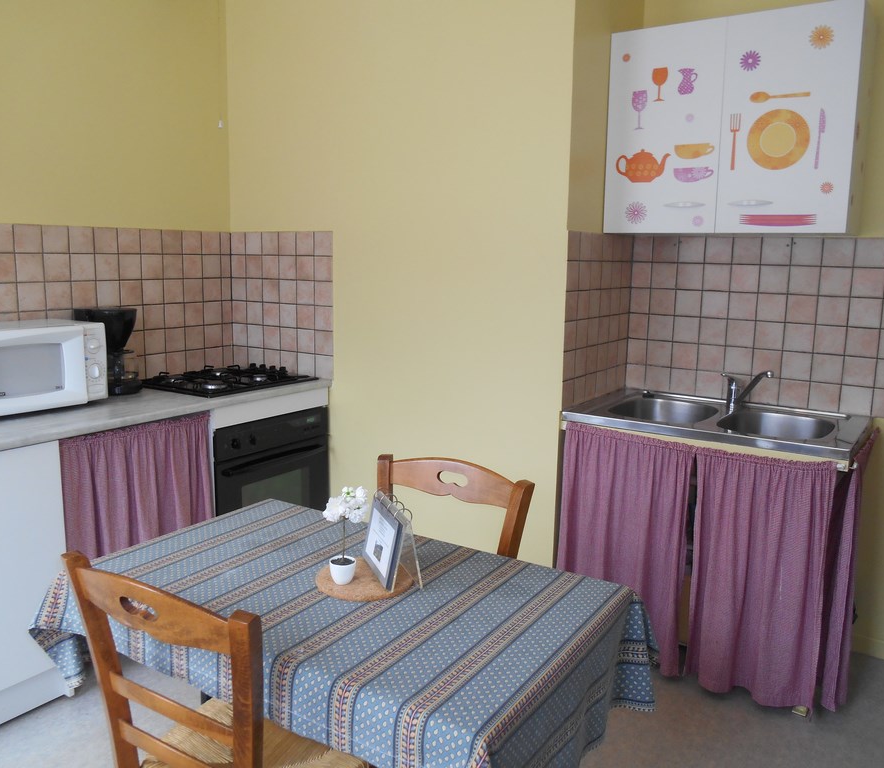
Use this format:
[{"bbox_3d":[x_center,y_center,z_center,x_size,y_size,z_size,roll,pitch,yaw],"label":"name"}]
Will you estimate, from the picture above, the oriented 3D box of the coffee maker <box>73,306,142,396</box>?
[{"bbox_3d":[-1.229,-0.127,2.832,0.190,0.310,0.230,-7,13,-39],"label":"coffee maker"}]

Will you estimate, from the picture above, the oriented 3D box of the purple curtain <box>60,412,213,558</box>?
[{"bbox_3d":[-0.990,0.508,2.548,0.050,0.775,0.551,7,11,32],"label":"purple curtain"}]

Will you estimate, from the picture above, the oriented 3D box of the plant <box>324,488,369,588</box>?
[{"bbox_3d":[-0.189,0.291,1.480,0.088,0.186,0.082,0,10,-7],"label":"plant"}]

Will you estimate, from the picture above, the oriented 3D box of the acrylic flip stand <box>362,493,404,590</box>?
[{"bbox_3d":[-0.100,0.305,1.532,0.062,0.145,0.183,-3,10,-23],"label":"acrylic flip stand"}]

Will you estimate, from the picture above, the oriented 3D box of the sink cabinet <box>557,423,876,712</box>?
[{"bbox_3d":[0.949,0.528,2.741,0.887,0.821,0.622,8,12,33],"label":"sink cabinet"}]

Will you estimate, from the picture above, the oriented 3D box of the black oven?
[{"bbox_3d":[-0.881,0.391,3.174,0.550,0.595,0.595,7,11,32],"label":"black oven"}]

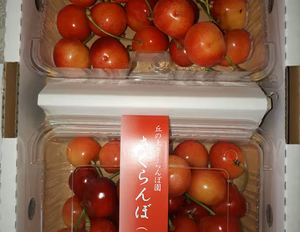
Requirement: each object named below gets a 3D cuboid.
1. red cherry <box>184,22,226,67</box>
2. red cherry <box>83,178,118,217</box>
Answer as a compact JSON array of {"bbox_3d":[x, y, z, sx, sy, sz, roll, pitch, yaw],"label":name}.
[{"bbox_3d":[0.037,-0.047,0.206,0.027,0.025,0.028,0,87,0],"label":"red cherry"},{"bbox_3d":[-0.033,0.054,0.208,0.024,0.025,0.025,0,87,0],"label":"red cherry"}]

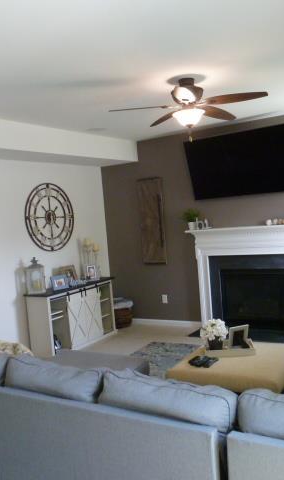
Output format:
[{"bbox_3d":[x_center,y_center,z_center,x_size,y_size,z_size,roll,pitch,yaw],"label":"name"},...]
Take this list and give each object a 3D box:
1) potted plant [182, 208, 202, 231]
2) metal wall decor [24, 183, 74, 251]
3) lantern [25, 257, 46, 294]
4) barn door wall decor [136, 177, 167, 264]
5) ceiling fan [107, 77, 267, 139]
[{"bbox_3d":[0.692,-0.281,6.140,0.222,0.297,0.202,-2,4,32],"label":"potted plant"},{"bbox_3d":[-1.216,-0.305,6.012,0.040,0.922,0.927,-2,4,32],"label":"metal wall decor"},{"bbox_3d":[-1.326,0.442,5.584,0.192,0.479,0.176,-5,3,-11],"label":"lantern"},{"bbox_3d":[0.168,-0.274,6.583,0.388,1.245,0.050,-2,4,32],"label":"barn door wall decor"},{"bbox_3d":[0.381,-1.077,3.633,1.290,0.460,1.290,-2,4,32],"label":"ceiling fan"}]

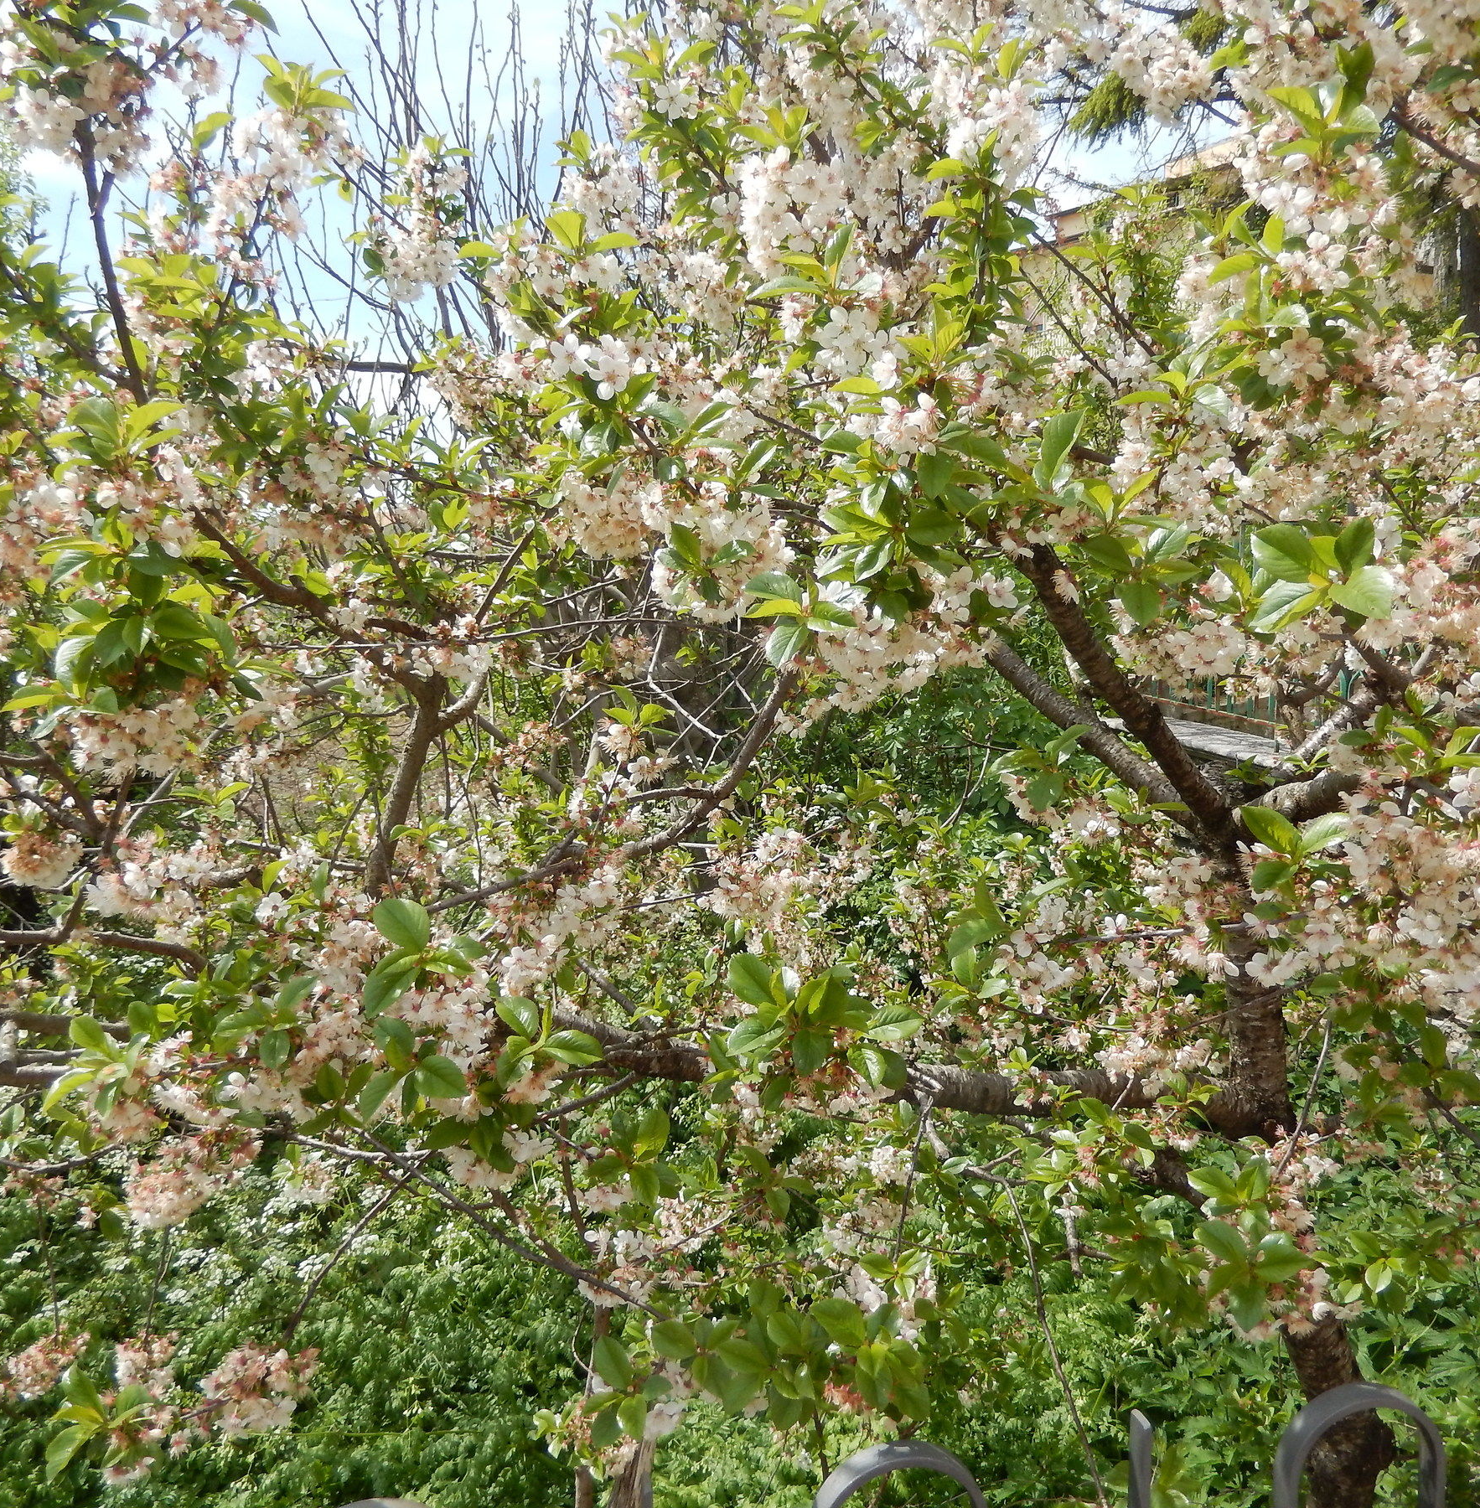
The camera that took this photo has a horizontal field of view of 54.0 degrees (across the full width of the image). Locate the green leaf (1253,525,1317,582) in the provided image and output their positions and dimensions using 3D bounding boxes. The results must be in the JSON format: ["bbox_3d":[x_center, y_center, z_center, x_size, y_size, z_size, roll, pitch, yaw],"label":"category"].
[{"bbox_3d":[0.425,-0.153,1.130,0.065,0.037,0.011,34,18,-2],"label":"green leaf"}]

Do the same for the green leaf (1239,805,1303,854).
[{"bbox_3d":[0.457,0.066,1.250,0.067,0.028,0.011,37,10,-2],"label":"green leaf"}]

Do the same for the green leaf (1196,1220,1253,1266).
[{"bbox_3d":[0.425,0.432,1.280,0.059,0.029,0.011,39,-3,5],"label":"green leaf"}]

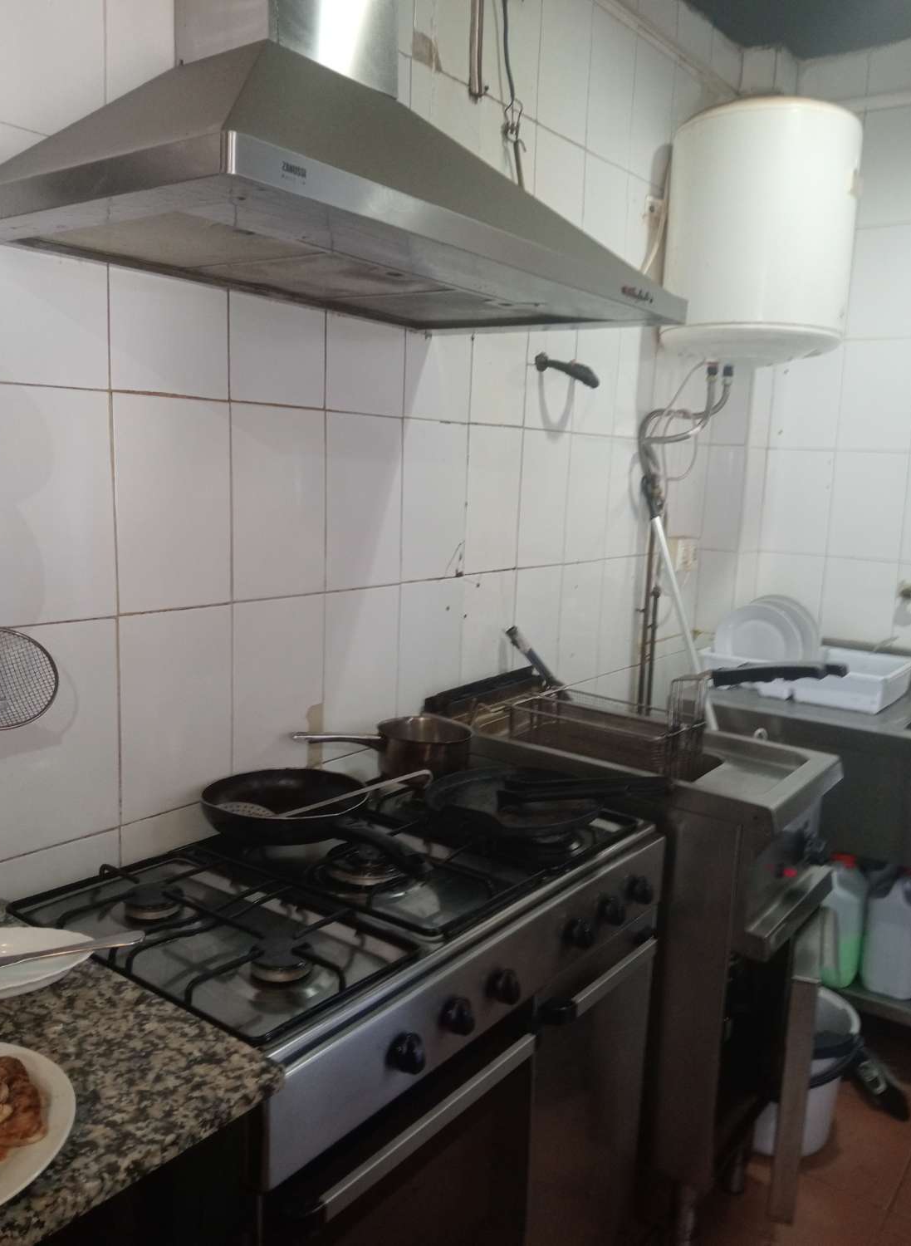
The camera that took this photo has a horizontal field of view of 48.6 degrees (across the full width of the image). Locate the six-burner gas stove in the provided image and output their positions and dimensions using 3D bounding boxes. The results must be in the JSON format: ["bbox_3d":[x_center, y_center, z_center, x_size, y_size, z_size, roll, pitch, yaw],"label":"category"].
[{"bbox_3d":[-0.136,0.748,1.472,0.565,0.847,0.845,9,11,36],"label":"six-burner gas stove"}]

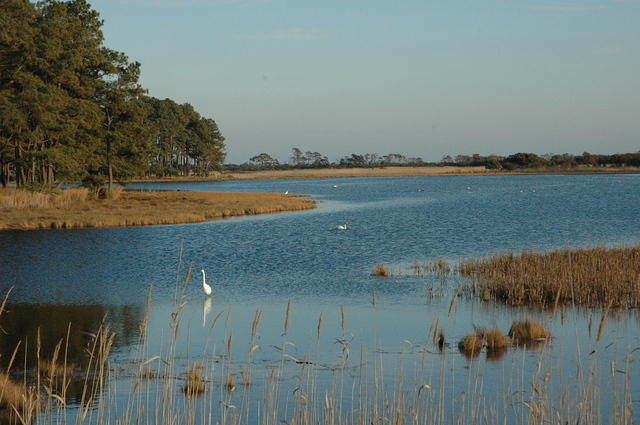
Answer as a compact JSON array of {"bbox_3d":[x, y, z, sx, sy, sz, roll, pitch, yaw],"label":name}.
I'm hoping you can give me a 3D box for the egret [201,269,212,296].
[{"bbox_3d":[-3.043,1.915,46.283,0.460,0.820,0.250,1,2,30],"label":"egret"}]

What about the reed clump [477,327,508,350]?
[{"bbox_3d":[3.362,2.421,33.557,0.610,0.420,0.540,0,2,0],"label":"reed clump"}]

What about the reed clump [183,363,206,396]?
[{"bbox_3d":[-1.967,2.570,26.989,0.370,0.470,0.360,0,2,0],"label":"reed clump"}]

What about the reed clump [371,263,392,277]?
[{"bbox_3d":[1.978,1.824,55.385,0.700,0.450,0.580,0,2,0],"label":"reed clump"}]

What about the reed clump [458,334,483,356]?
[{"bbox_3d":[2.897,2.461,33.142,0.460,0.360,0.420,0,2,0],"label":"reed clump"}]

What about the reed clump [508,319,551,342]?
[{"bbox_3d":[4.277,2.375,35.150,0.840,0.430,0.680,0,2,0],"label":"reed clump"}]

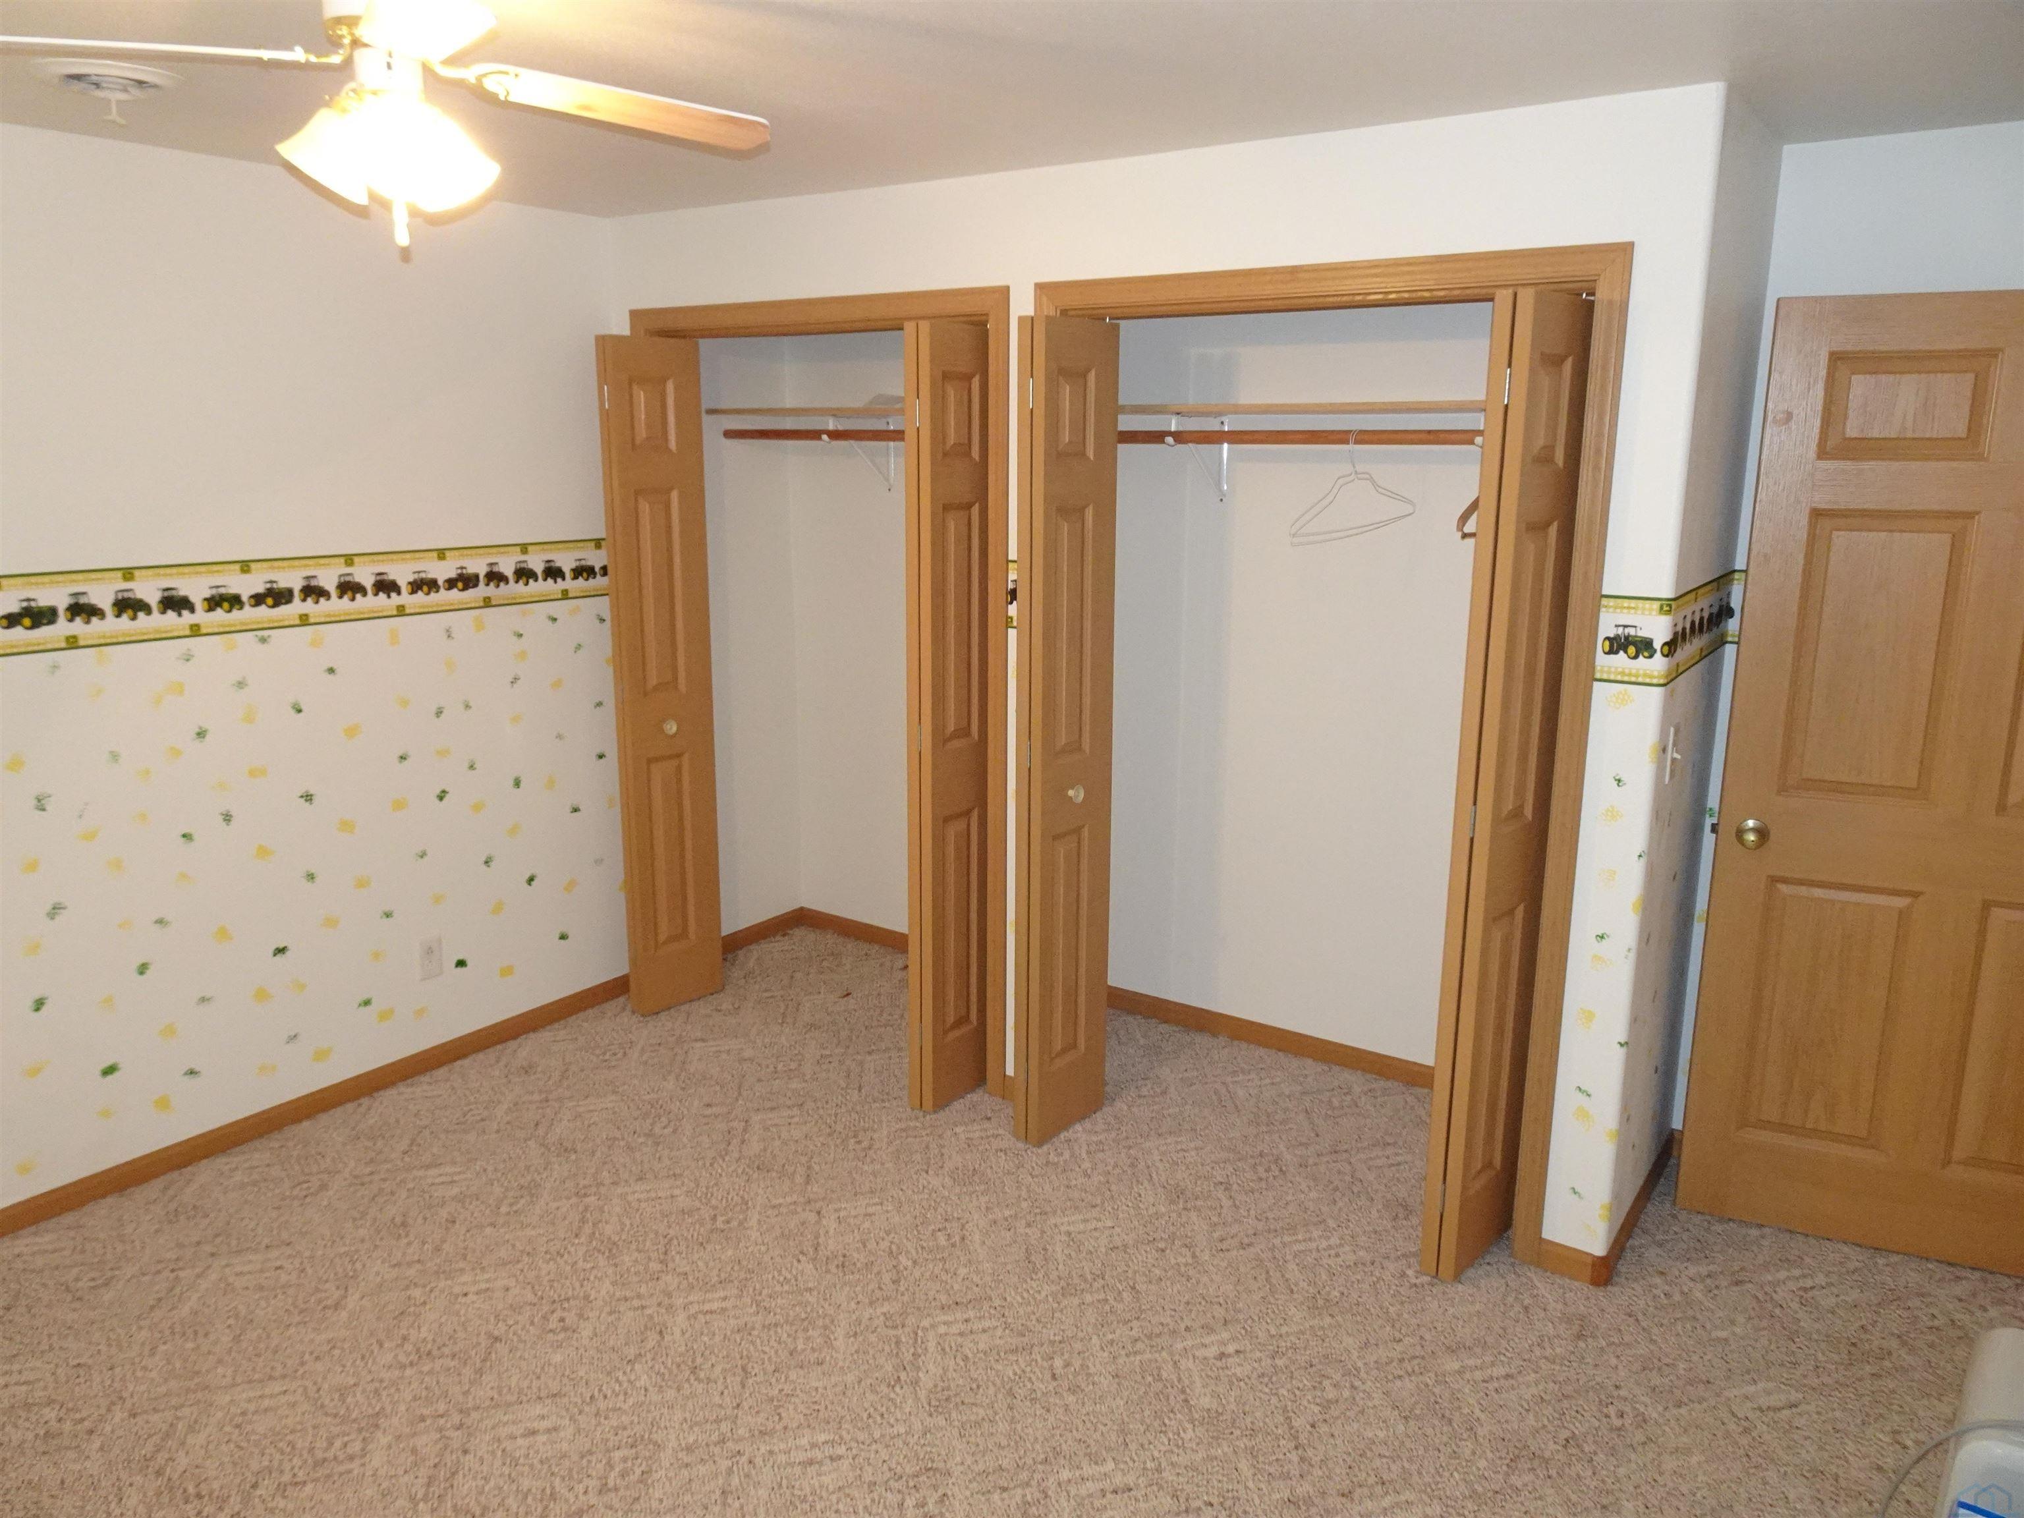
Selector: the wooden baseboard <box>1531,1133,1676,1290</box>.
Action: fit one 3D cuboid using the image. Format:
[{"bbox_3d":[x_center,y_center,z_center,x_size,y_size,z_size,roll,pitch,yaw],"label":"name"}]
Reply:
[{"bbox_3d":[1.427,1.038,3.347,0.149,0.074,0.718,9,15,34],"label":"wooden baseboard"}]

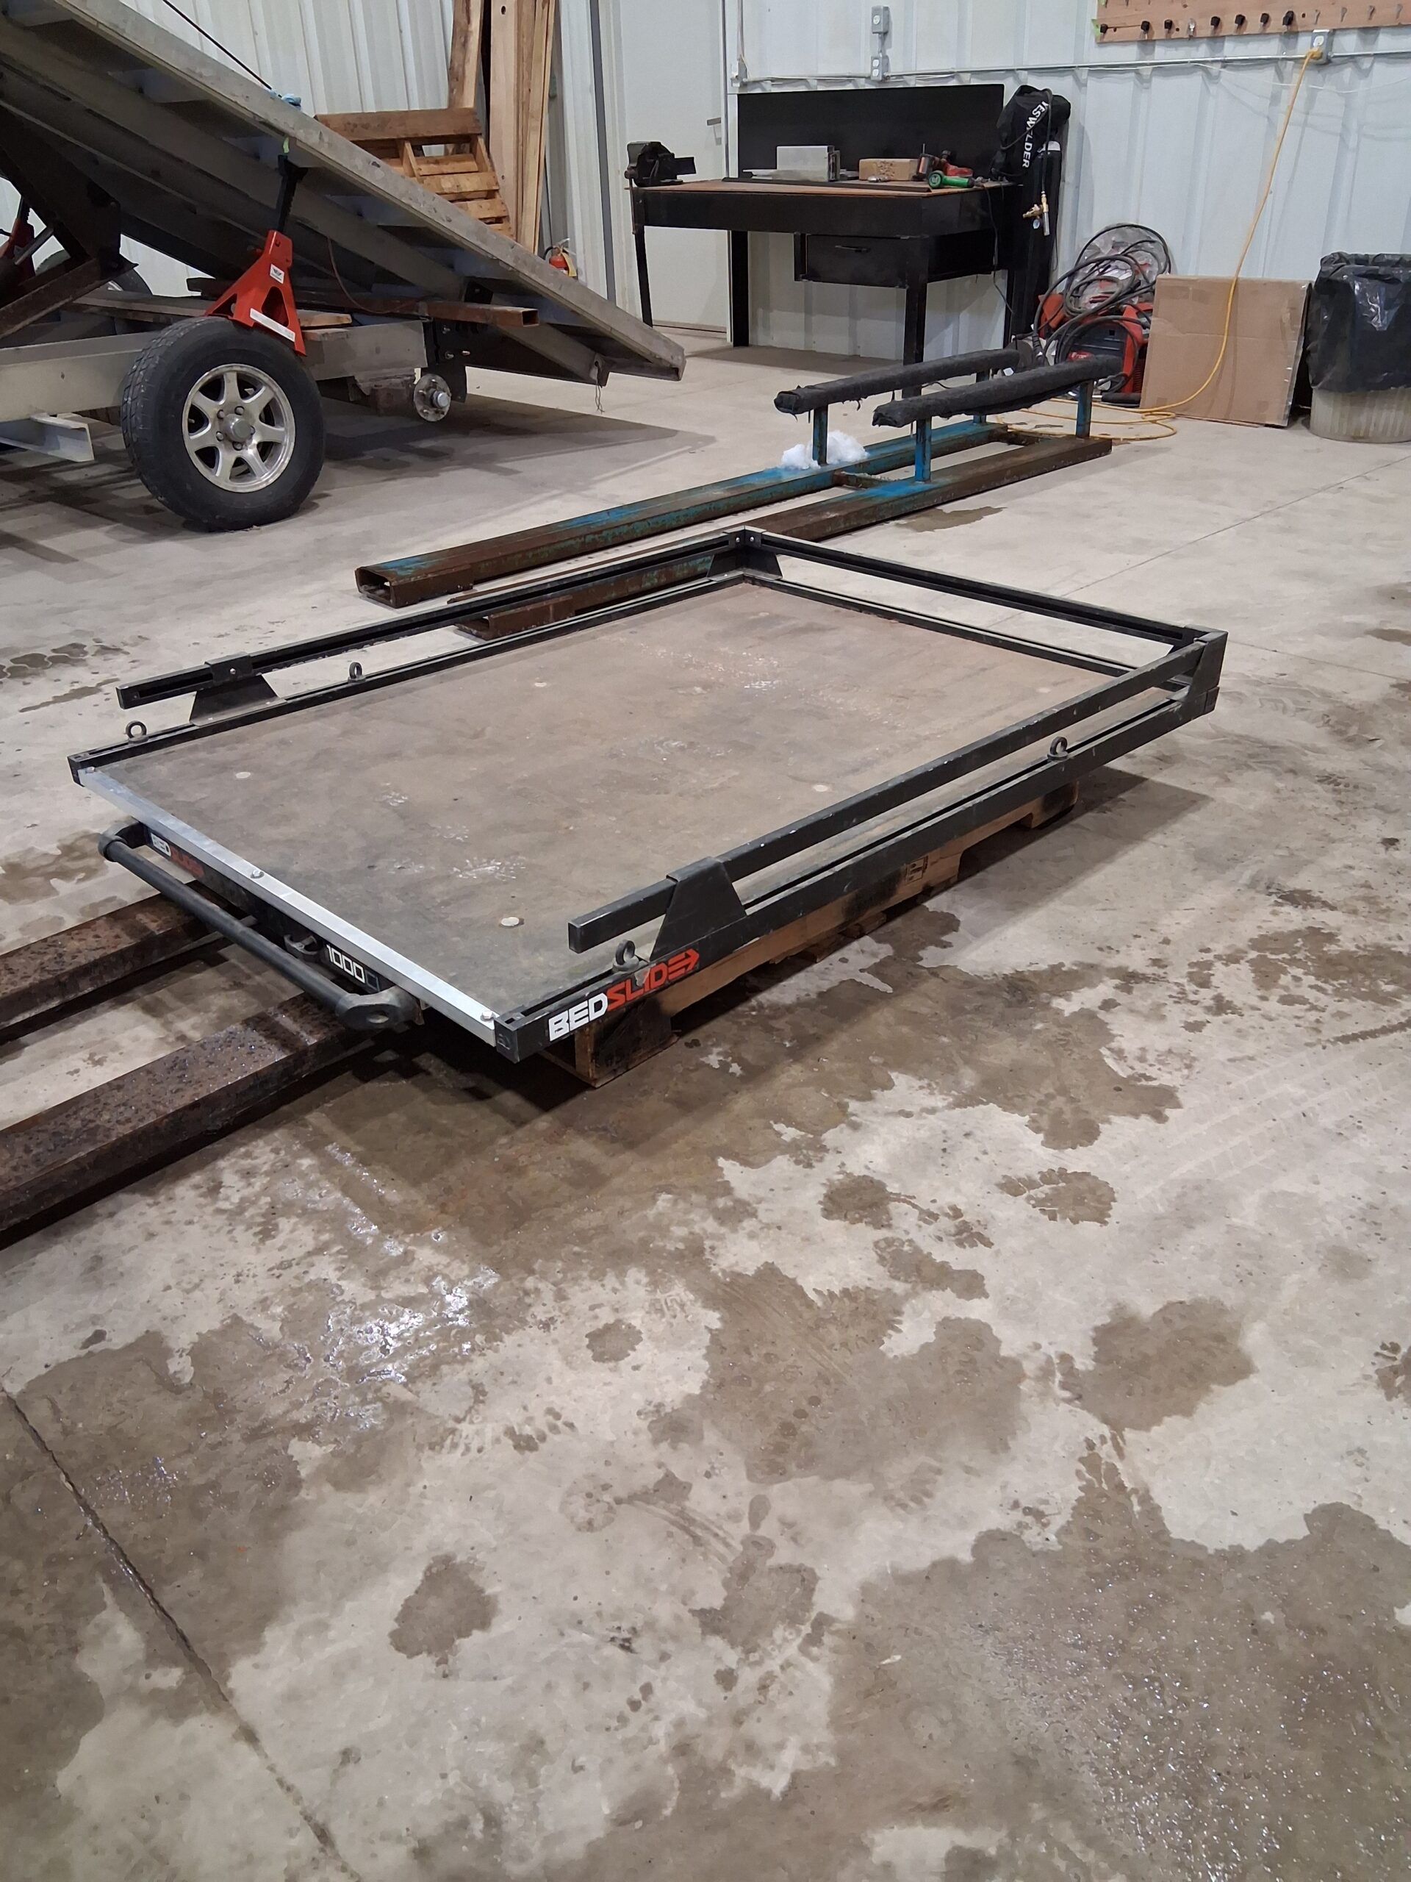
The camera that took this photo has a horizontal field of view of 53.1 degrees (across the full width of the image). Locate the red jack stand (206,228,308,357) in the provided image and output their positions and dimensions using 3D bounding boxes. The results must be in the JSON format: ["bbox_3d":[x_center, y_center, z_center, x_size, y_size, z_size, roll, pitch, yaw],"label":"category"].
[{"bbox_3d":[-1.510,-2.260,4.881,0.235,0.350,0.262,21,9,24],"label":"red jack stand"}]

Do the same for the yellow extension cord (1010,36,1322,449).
[{"bbox_3d":[1.969,-3.144,6.339,0.892,1.465,1.512,22,37,35],"label":"yellow extension cord"}]

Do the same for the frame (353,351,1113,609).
[{"bbox_3d":[0.344,-1.678,4.928,0.675,0.352,3.337,24,38,37],"label":"frame"}]

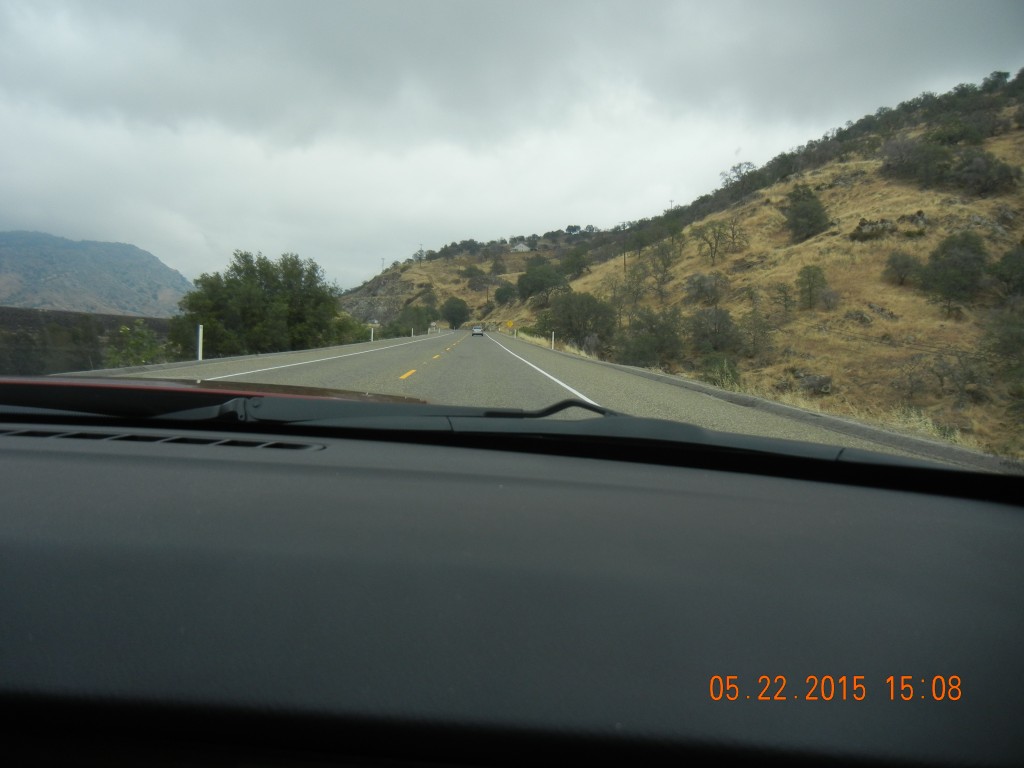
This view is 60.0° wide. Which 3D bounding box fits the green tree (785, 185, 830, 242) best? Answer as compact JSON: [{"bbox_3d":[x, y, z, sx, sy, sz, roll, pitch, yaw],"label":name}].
[{"bbox_3d":[32.297,-18.635,97.000,5.028,6.339,4.676,1,3,0],"label":"green tree"}]

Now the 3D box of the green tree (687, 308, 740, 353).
[{"bbox_3d":[16.574,-4.483,73.000,4.440,3.780,4.220,3,4,13],"label":"green tree"}]

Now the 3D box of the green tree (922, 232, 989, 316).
[{"bbox_3d":[23.986,-5.922,48.000,3.570,4.543,3.320,1,3,0],"label":"green tree"}]

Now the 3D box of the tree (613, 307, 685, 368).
[{"bbox_3d":[6.767,-2.281,44.000,3.570,3.123,3.320,1,3,0],"label":"tree"}]

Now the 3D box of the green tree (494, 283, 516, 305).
[{"bbox_3d":[-1.758,-24.473,240.000,5.950,5.950,5.650,2,3,-1],"label":"green tree"}]

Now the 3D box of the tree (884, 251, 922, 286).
[{"bbox_3d":[29.997,-8.850,68.000,2.910,2.760,2.770,3,4,23],"label":"tree"}]

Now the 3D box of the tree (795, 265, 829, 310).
[{"bbox_3d":[20.923,-6.741,62.000,2.375,3.214,2.209,1,3,0],"label":"tree"}]

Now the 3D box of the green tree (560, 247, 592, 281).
[{"bbox_3d":[16.456,-31.228,230.000,7.770,8.810,7.390,2,3,4],"label":"green tree"}]

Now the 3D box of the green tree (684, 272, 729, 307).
[{"bbox_3d":[23.669,-11.500,108.000,5.350,4.140,5.090,3,4,12],"label":"green tree"}]

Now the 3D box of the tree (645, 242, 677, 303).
[{"bbox_3d":[20.915,-15.704,125.000,4.510,8.450,4.280,3,4,9],"label":"tree"}]

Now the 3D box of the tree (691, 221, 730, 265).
[{"bbox_3d":[27.958,-19.859,125.000,5.634,6.338,5.239,1,3,0],"label":"tree"}]

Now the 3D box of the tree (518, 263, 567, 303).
[{"bbox_3d":[6.701,-22.301,195.000,11.430,8.790,10.850,2,3,2],"label":"tree"}]

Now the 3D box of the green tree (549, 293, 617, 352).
[{"bbox_3d":[5.163,-4.541,65.000,4.980,4.321,4.632,1,3,0],"label":"green tree"}]

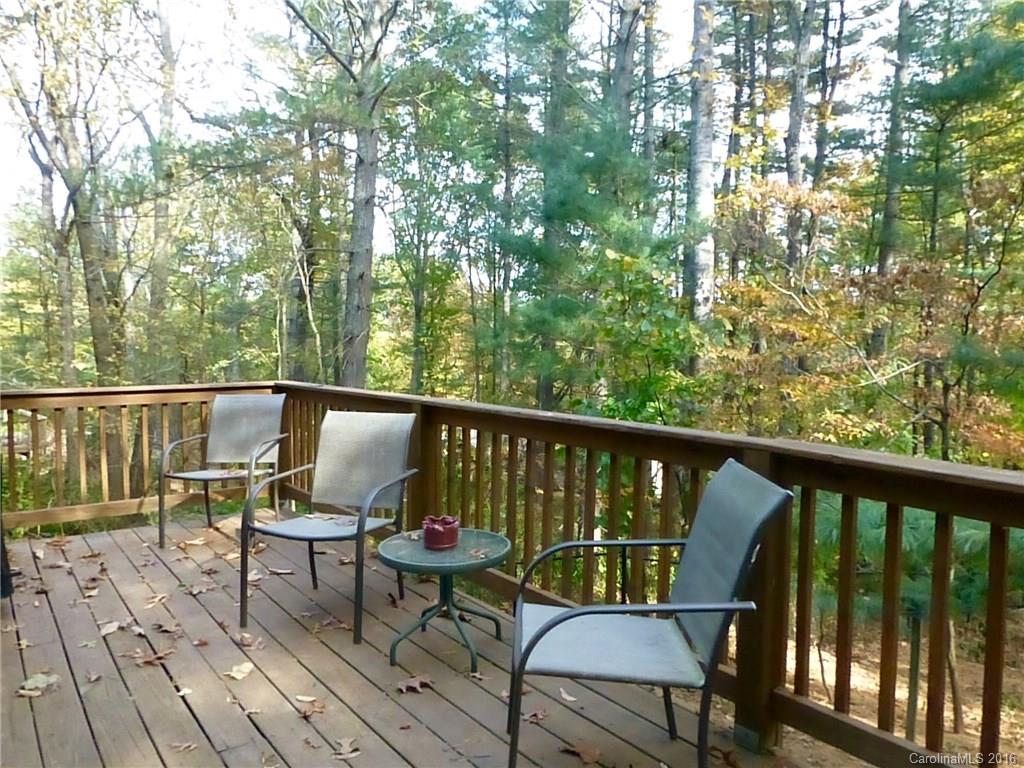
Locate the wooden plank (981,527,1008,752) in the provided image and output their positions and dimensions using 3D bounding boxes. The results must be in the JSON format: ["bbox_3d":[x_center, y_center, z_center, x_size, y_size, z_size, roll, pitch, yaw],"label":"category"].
[{"bbox_3d":[1.191,0.653,1.752,0.034,0.680,0.034,-2,4,-39],"label":"wooden plank"}]

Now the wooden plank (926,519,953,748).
[{"bbox_3d":[1.139,0.666,1.890,0.035,0.710,0.035,-2,4,-39],"label":"wooden plank"}]

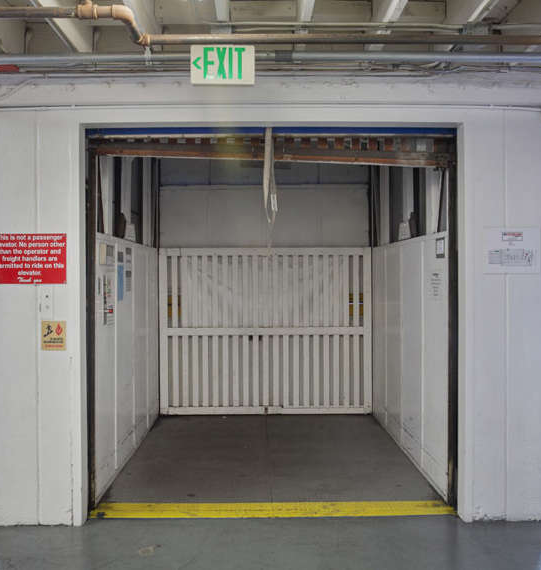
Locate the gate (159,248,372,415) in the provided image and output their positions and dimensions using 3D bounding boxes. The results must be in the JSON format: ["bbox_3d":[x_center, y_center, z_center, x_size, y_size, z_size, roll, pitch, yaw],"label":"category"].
[{"bbox_3d":[-0.049,0.500,6.887,2.280,1.783,0.060,0,1,-1],"label":"gate"}]

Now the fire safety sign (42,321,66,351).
[{"bbox_3d":[-1.305,0.306,3.862,0.148,0.177,0.005,0,1,-1],"label":"fire safety sign"}]

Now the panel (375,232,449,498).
[{"bbox_3d":[1.162,0.527,5.559,0.050,1.789,2.697,0,1,-1],"label":"panel"}]

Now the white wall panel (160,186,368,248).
[{"bbox_3d":[-0.067,-0.735,6.972,2.262,0.678,0.040,0,1,-1],"label":"white wall panel"}]

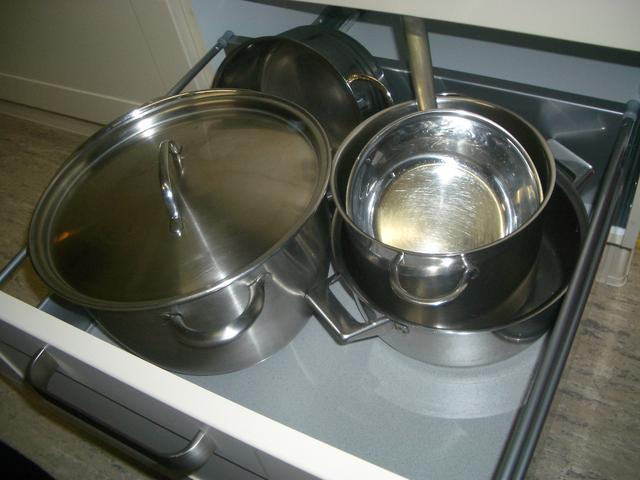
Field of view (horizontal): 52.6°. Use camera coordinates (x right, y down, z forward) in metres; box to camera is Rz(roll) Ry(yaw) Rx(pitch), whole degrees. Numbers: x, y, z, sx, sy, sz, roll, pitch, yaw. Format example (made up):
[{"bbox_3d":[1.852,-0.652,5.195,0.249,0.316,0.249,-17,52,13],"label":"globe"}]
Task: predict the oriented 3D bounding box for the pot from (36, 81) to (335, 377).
[{"bbox_3d":[-0.142,-0.009,0.774,0.316,0.194,0.371,-20,49,-2],"label":"pot"}]

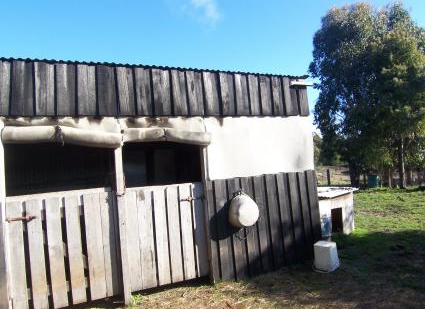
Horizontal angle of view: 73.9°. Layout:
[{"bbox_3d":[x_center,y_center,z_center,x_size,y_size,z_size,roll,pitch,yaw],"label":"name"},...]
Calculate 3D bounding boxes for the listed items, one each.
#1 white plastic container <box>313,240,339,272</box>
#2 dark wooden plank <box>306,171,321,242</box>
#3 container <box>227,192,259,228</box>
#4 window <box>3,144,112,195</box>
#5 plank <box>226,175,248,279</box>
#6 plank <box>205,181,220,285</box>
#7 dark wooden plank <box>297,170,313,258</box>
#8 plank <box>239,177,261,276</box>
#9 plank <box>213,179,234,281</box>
[{"bbox_3d":[1.729,1.560,4.319,0.299,0.345,0.299,-1,-6,-41],"label":"white plastic container"},{"bbox_3d":[1.774,0.988,4.847,0.196,1.442,0.036,-3,-4,-21],"label":"dark wooden plank"},{"bbox_3d":[0.392,0.702,3.458,0.380,0.380,0.270,-4,6,-19],"label":"container"},{"bbox_3d":[-1.876,0.167,3.576,1.215,0.597,0.103,-3,-4,-21],"label":"window"},{"bbox_3d":[0.320,0.918,3.524,0.165,1.210,0.028,-4,-3,-21],"label":"plank"},{"bbox_3d":[0.007,0.919,3.405,0.095,1.200,0.028,-4,-3,-21],"label":"plank"},{"bbox_3d":[1.284,0.850,3.897,0.125,1.210,0.028,-4,-3,-21],"label":"dark wooden plank"},{"bbox_3d":[0.595,1.088,4.379,0.211,1.483,0.036,-3,-4,-21],"label":"plank"},{"bbox_3d":[0.193,1.112,4.221,0.211,1.463,0.036,-3,-4,-21],"label":"plank"}]

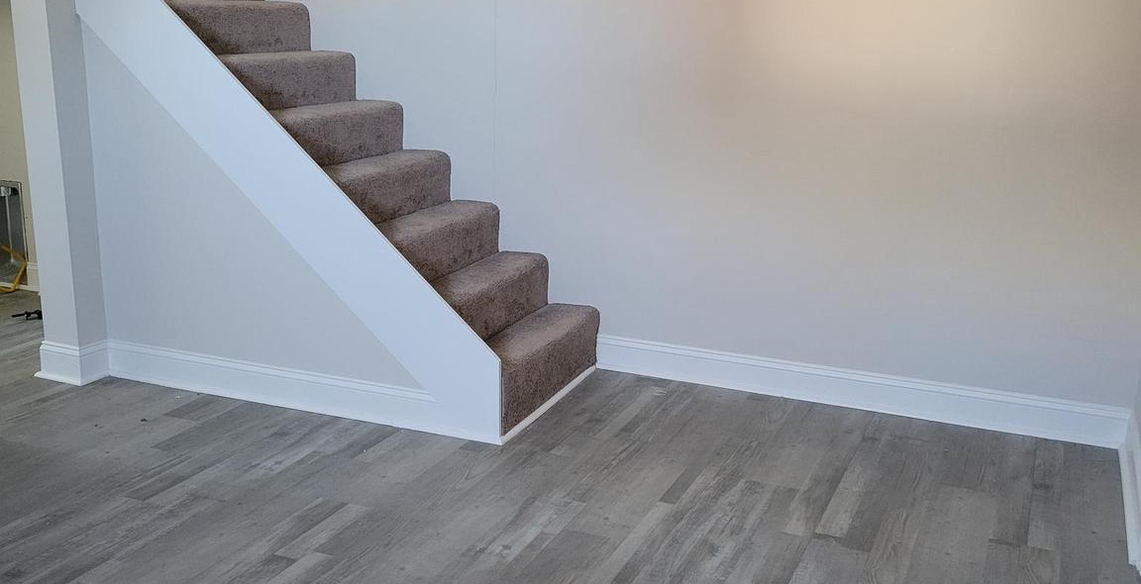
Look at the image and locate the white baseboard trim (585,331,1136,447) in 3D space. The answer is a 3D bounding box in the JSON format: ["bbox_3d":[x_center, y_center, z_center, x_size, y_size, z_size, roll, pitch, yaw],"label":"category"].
[{"bbox_3d":[0.973,0.344,4.153,1.883,0.141,0.026,7,16,22],"label":"white baseboard trim"}]

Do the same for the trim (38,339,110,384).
[{"bbox_3d":[-1.892,0.250,4.333,0.262,0.144,0.143,7,16,22],"label":"trim"}]

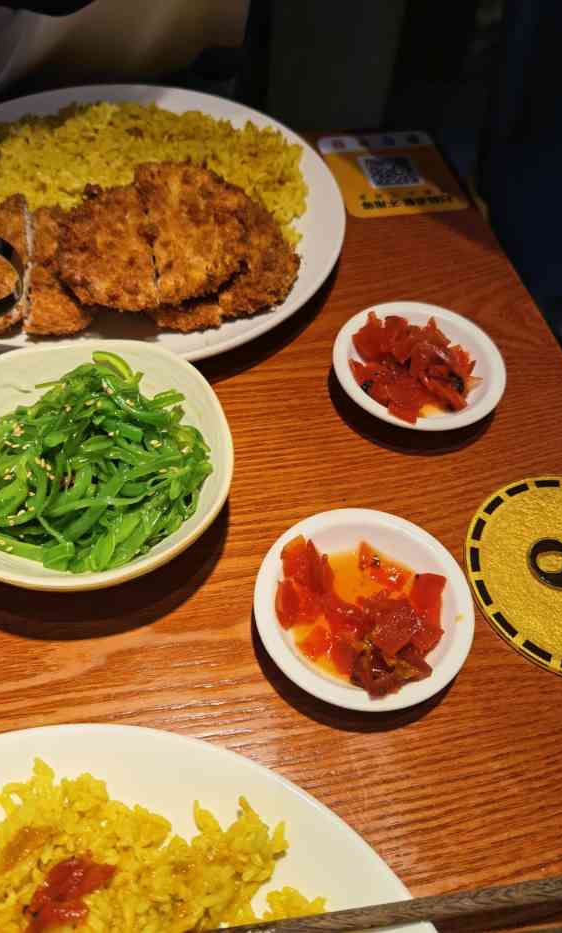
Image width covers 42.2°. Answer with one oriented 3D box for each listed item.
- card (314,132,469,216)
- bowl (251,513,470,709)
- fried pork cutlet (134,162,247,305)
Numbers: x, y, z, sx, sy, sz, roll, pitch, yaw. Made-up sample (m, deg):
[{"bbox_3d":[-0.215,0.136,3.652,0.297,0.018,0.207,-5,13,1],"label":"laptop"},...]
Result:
[{"bbox_3d":[0.076,-0.203,0.501,0.085,0.003,0.092,-9,56,-12],"label":"card"},{"bbox_3d":[0.033,0.060,0.301,0.088,0.023,0.088,3,55,-4],"label":"bowl"},{"bbox_3d":[-0.047,-0.126,0.395,0.052,0.018,0.096,-7,63,-10],"label":"fried pork cutlet"}]

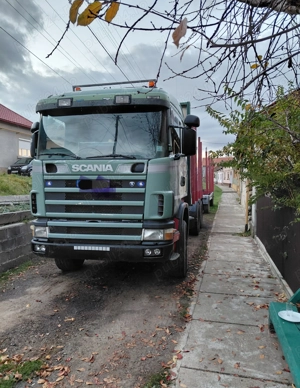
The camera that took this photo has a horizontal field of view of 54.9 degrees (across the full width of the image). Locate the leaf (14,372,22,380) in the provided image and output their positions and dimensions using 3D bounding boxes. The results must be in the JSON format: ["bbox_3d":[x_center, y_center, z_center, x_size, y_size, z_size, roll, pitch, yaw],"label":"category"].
[{"bbox_3d":[-1.183,1.641,2.600,0.075,0.025,0.095,0,2,0],"label":"leaf"}]

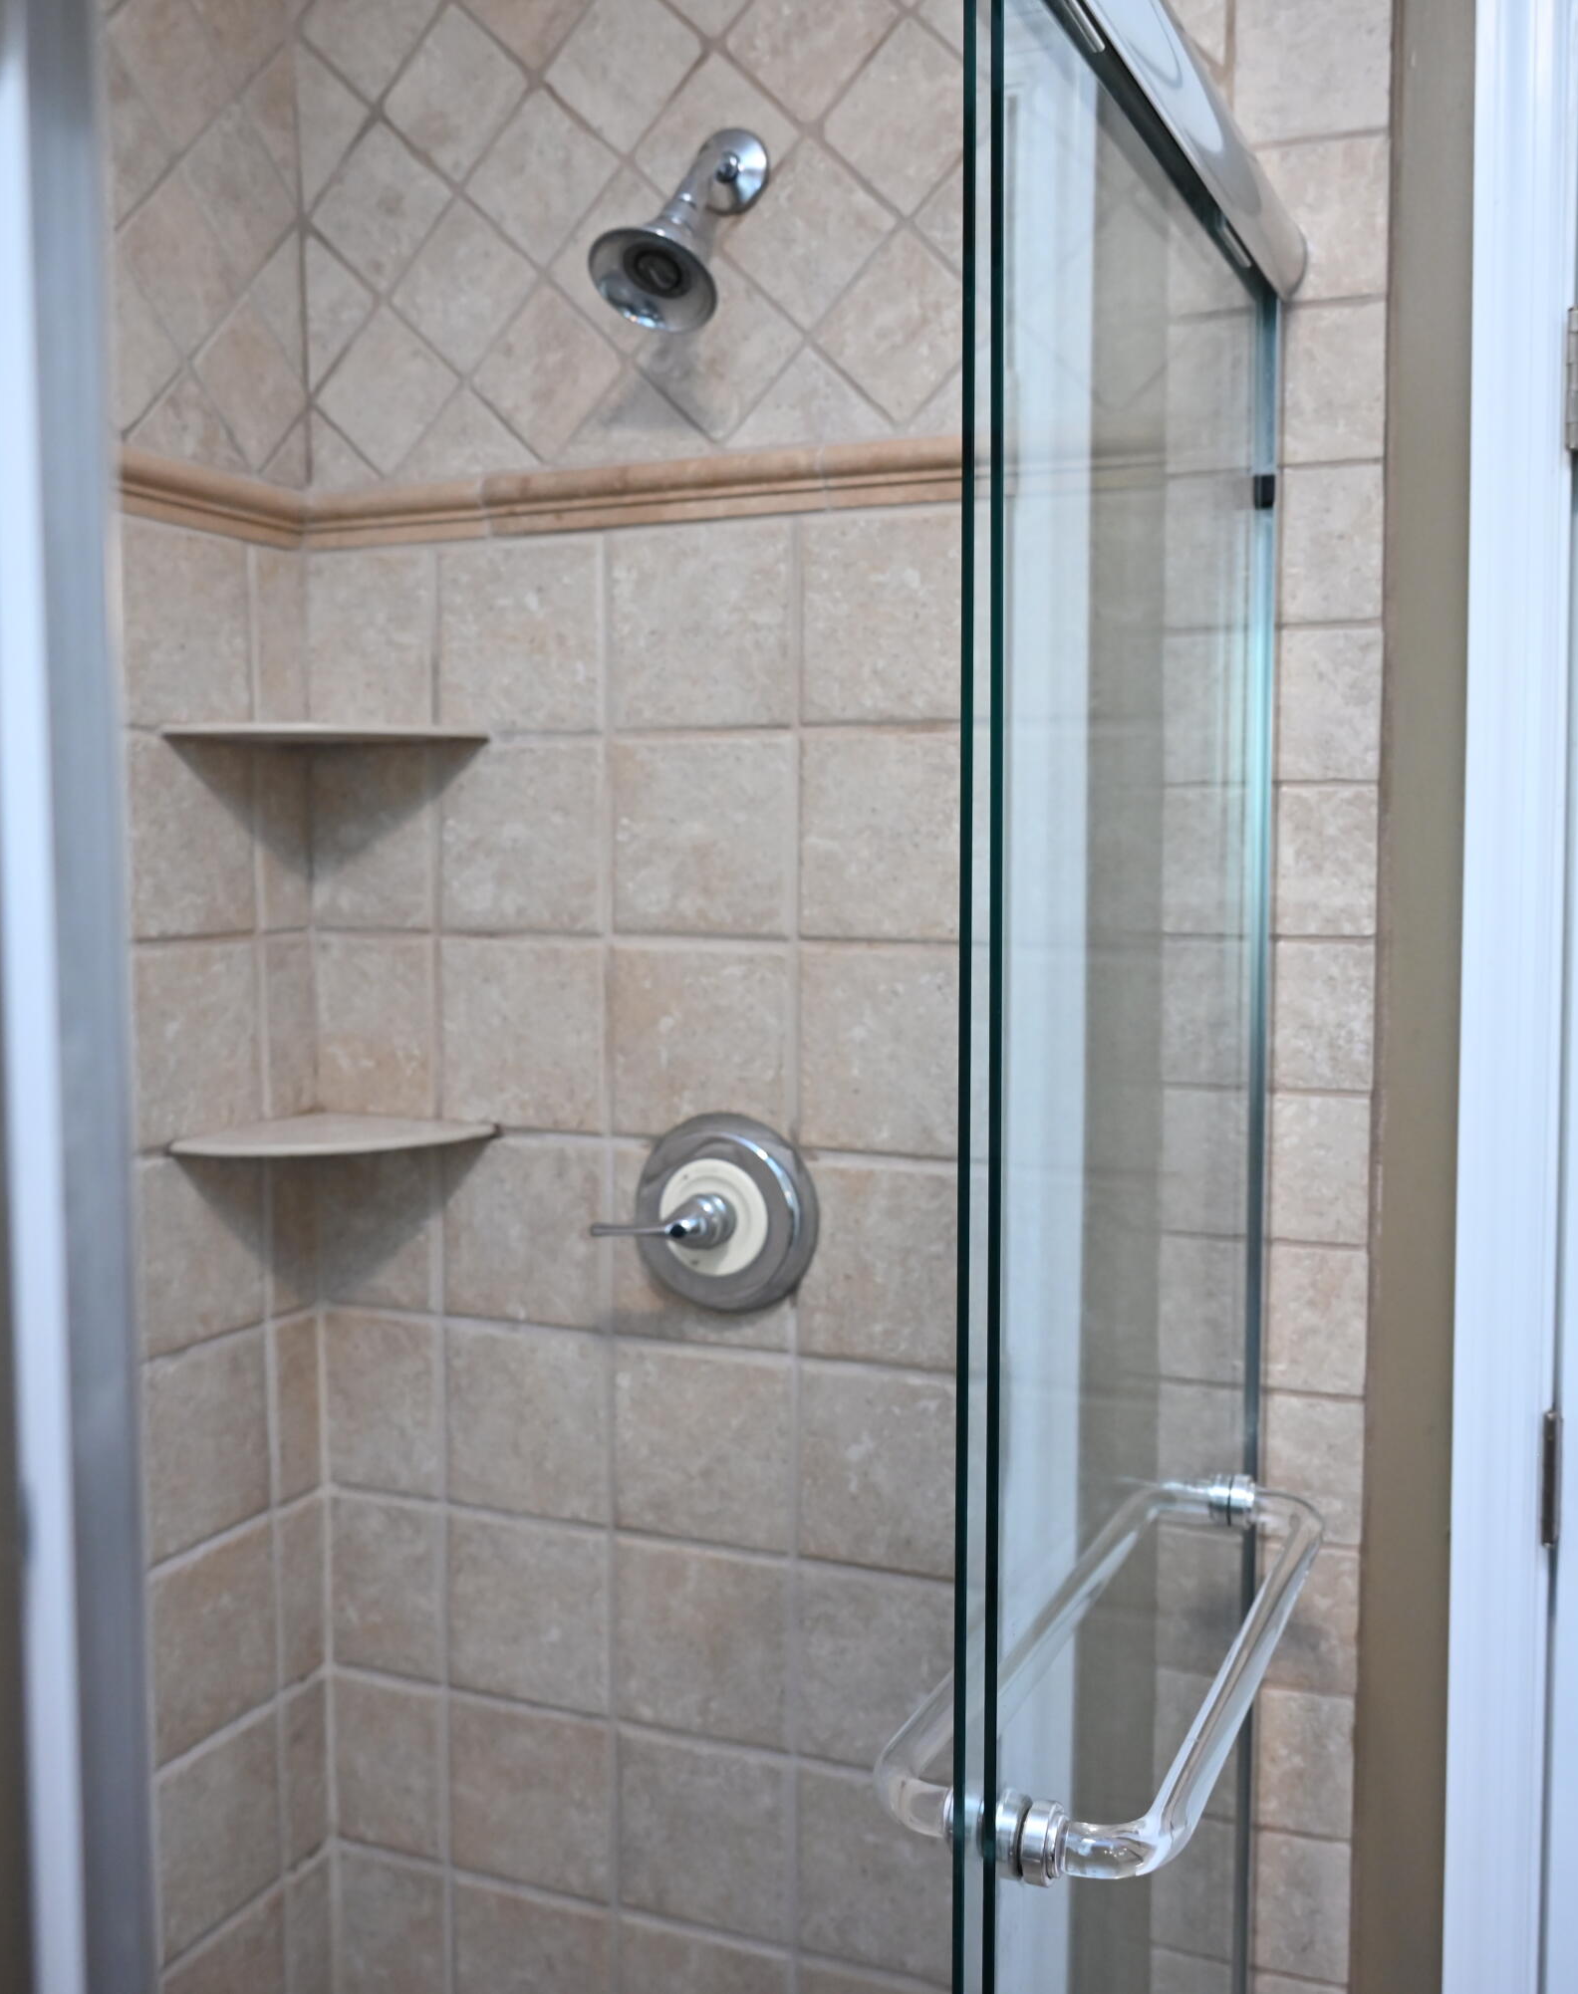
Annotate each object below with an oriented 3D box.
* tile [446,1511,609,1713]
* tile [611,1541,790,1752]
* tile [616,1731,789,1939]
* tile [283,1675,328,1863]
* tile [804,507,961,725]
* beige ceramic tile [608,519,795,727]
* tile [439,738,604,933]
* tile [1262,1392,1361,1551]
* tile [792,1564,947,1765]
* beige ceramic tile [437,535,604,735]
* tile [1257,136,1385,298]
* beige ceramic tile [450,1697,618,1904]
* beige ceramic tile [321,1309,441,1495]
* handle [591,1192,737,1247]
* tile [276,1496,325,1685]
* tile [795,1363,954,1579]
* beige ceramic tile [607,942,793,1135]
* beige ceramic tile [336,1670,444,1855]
[{"bbox_3d":[-0.209,0.495,1.610,0.149,0.149,0.010,2,5,23],"label":"tile"},{"bbox_3d":[-0.065,0.500,1.550,0.149,0.149,0.010,2,5,23],"label":"tile"},{"bbox_3d":[-0.068,0.669,1.593,0.153,0.153,0.010,2,5,23],"label":"tile"},{"bbox_3d":[-0.414,0.659,1.699,0.010,0.153,0.063,2,5,23],"label":"tile"},{"bbox_3d":[0.075,-0.273,1.441,0.143,0.146,0.010,2,5,23],"label":"tile"},{"bbox_3d":[-0.066,-0.277,1.501,0.150,0.146,0.010,2,5,23],"label":"beige ceramic tile"},{"bbox_3d":[-0.211,-0.127,1.574,0.150,0.150,0.010,2,5,23],"label":"tile"},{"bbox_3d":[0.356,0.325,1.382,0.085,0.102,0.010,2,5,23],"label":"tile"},{"bbox_3d":[0.078,0.516,1.518,0.153,0.153,0.010,2,5,23],"label":"tile"},{"bbox_3d":[-0.213,-0.286,1.572,0.153,0.152,0.010,2,5,23],"label":"beige ceramic tile"},{"bbox_3d":[0.344,-0.506,1.308,0.098,0.100,0.010,2,5,23],"label":"tile"},{"bbox_3d":[-0.214,0.663,1.655,0.153,0.153,0.010,2,5,23],"label":"beige ceramic tile"},{"bbox_3d":[-0.341,0.342,1.681,0.112,0.153,0.010,2,5,23],"label":"beige ceramic tile"},{"bbox_3d":[-0.094,0.170,1.488,0.095,0.042,0.060,2,5,23],"label":"handle"},{"bbox_3d":[-0.407,0.492,1.652,0.010,0.149,0.061,2,5,23],"label":"tile"},{"bbox_3d":[0.075,0.351,1.490,0.143,0.150,0.010,2,5,23],"label":"tile"},{"bbox_3d":[-0.066,0.034,1.525,0.150,0.150,0.010,2,5,23],"label":"beige ceramic tile"},{"bbox_3d":[-0.334,0.647,1.676,0.110,0.149,0.010,2,5,23],"label":"beige ceramic tile"}]

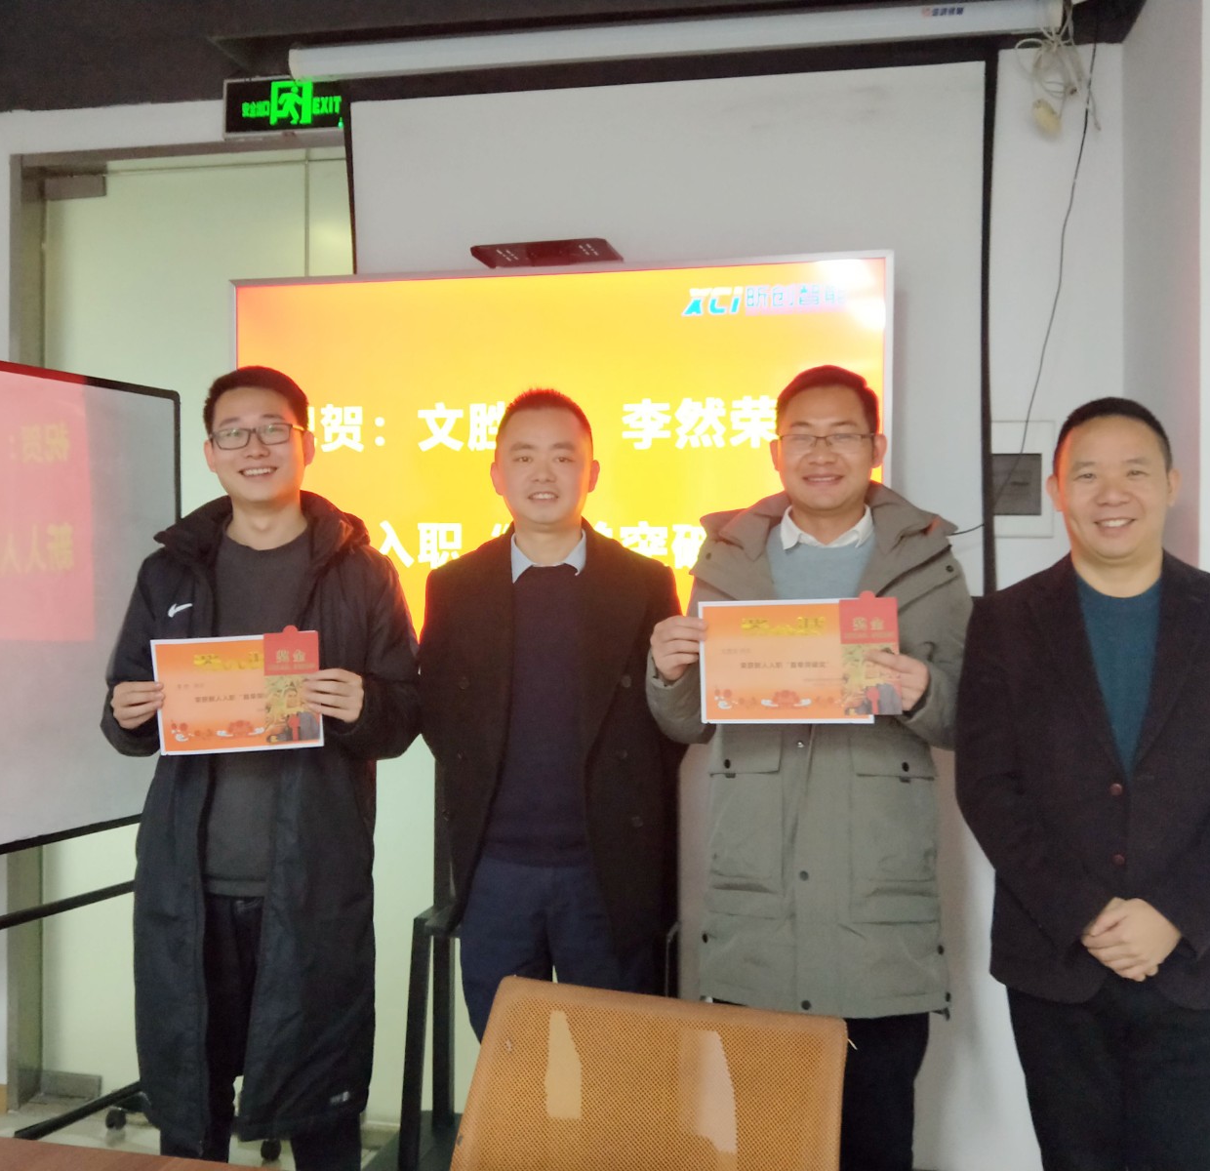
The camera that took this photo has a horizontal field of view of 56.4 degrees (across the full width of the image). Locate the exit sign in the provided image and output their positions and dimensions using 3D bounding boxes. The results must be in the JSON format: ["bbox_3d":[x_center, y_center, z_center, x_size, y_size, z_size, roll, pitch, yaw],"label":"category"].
[{"bbox_3d":[-0.769,-1.186,2.790,0.353,0.142,0.030,0,0,8],"label":"exit sign"}]

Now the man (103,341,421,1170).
[{"bbox_3d":[-0.602,0.490,1.980,0.560,1.750,0.430,0,0,-8],"label":"man"}]

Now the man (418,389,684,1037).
[{"bbox_3d":[-0.100,0.500,2.080,0.500,1.720,0.320,0,0,-1],"label":"man"}]

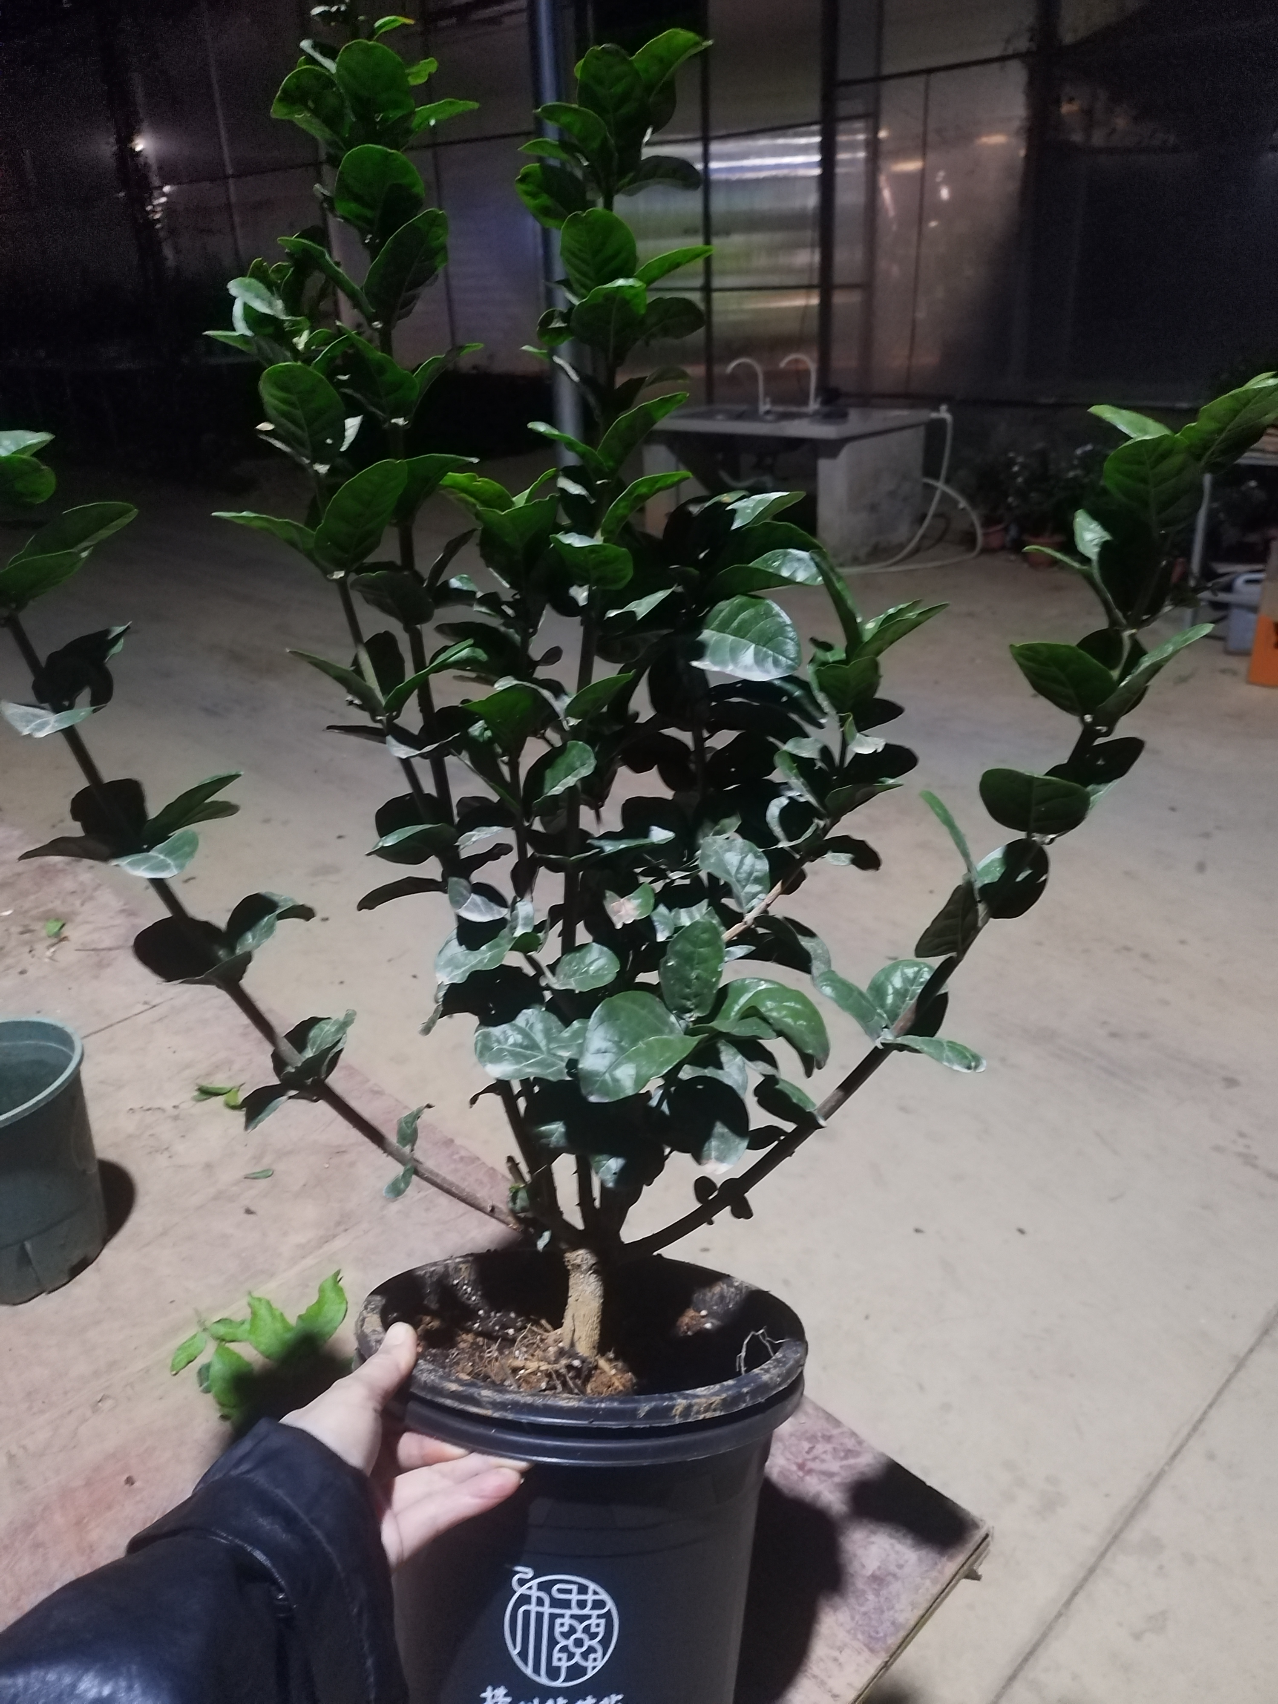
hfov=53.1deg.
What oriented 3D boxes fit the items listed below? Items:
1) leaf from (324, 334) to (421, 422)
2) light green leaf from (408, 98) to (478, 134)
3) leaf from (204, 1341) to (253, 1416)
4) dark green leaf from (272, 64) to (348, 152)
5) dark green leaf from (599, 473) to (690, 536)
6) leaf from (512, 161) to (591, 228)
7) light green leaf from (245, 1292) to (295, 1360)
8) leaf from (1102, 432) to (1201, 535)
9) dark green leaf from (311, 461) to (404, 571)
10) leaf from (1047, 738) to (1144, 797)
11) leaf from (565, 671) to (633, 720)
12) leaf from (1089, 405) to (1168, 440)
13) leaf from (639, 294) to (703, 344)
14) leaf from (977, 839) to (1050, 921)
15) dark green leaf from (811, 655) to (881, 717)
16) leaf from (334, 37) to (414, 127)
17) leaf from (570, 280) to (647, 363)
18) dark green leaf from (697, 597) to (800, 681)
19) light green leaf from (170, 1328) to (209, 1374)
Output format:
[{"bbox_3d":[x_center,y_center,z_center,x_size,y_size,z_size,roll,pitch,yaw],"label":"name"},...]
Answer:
[{"bbox_3d":[-0.147,-0.265,0.710,0.042,0.051,0.018,-31,17,1],"label":"leaf"},{"bbox_3d":[-0.103,-0.391,0.680,0.044,0.012,0.022,-24,38,-18],"label":"light green leaf"},{"bbox_3d":[-0.315,0.406,0.985,0.036,0.024,0.056,-8,24,-12],"label":"leaf"},{"bbox_3d":[-0.195,-0.444,0.765,0.045,0.052,0.025,-29,0,24],"label":"dark green leaf"},{"bbox_3d":[0.004,-0.176,0.650,0.056,0.017,0.028,-36,31,-3],"label":"dark green leaf"},{"bbox_3d":[-0.045,-0.339,0.660,0.050,0.030,0.013,32,6,-18],"label":"leaf"},{"bbox_3d":[-0.332,0.428,1.155,0.042,0.028,0.062,-11,24,-22],"label":"light green leaf"},{"bbox_3d":[0.264,-0.190,0.660,0.048,0.058,0.013,-5,34,10],"label":"leaf"},{"bbox_3d":[-0.160,-0.193,0.735,0.044,0.074,0.022,29,18,1],"label":"dark green leaf"},{"bbox_3d":[0.237,-0.044,0.665,0.054,0.011,0.033,-22,41,-18],"label":"leaf"},{"bbox_3d":[-0.020,-0.078,0.640,0.041,0.010,0.024,-30,-23,18],"label":"leaf"},{"bbox_3d":[0.259,-0.223,0.670,0.055,0.013,0.032,21,31,15],"label":"leaf"},{"bbox_3d":[0.014,-0.281,0.680,0.048,0.013,0.028,-24,63,-9],"label":"leaf"},{"bbox_3d":[0.191,0.013,0.655,0.037,0.012,0.046,11,57,17],"label":"leaf"},{"bbox_3d":[0.103,-0.084,0.640,0.033,0.045,0.014,1,38,-1],"label":"dark green leaf"},{"bbox_3d":[-0.147,-0.427,0.710,0.043,0.052,0.013,0,34,0],"label":"leaf"},{"bbox_3d":[-0.017,-0.294,0.710,0.042,0.050,0.013,3,31,-2],"label":"leaf"},{"bbox_3d":[0.053,-0.104,0.630,0.054,0.014,0.042,15,59,9],"label":"dark green leaf"},{"bbox_3d":[-0.400,0.444,1.136,0.024,0.015,0.050,16,28,37],"label":"light green leaf"}]

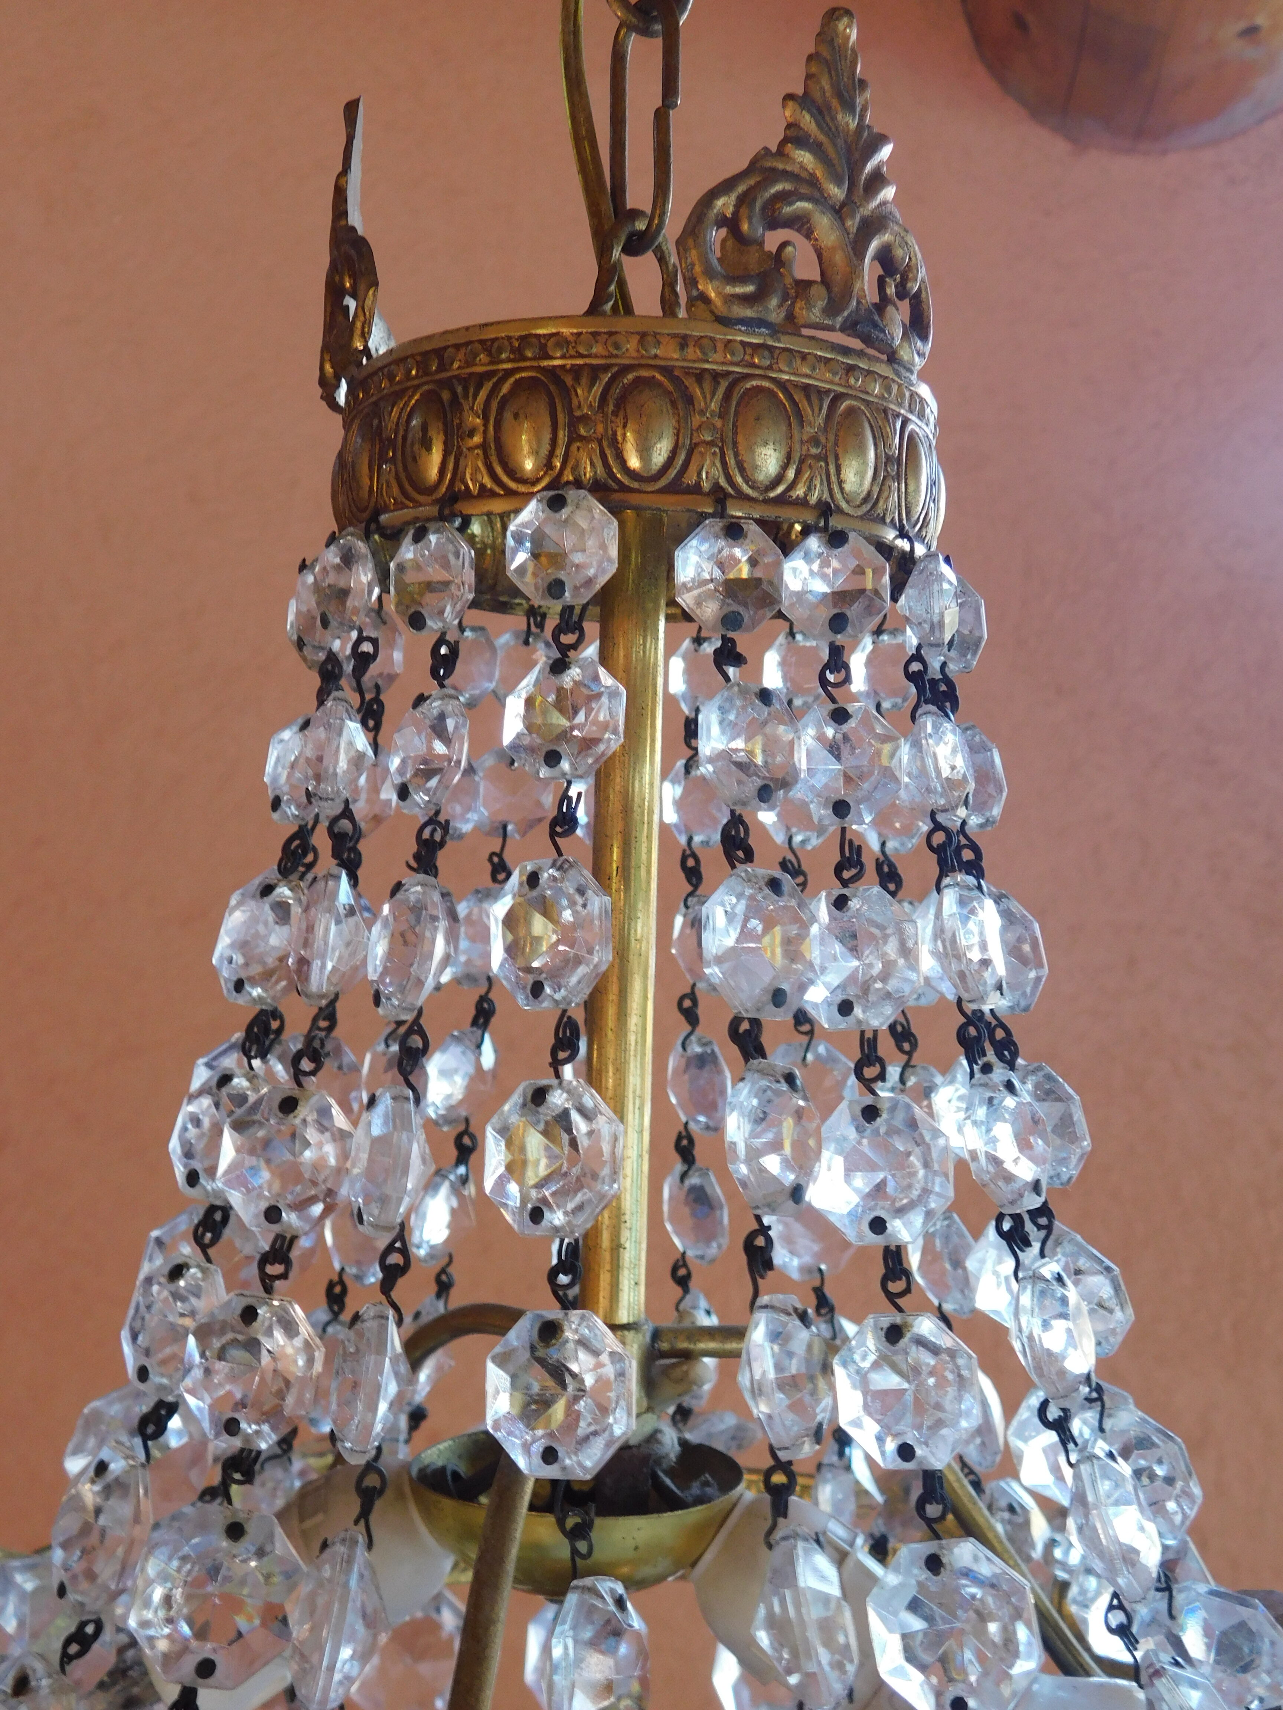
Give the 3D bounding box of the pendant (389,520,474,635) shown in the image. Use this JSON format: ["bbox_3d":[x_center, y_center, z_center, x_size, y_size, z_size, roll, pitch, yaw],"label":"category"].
[{"bbox_3d":[-0.027,-0.036,0.230,0.015,0.015,0.008,-1,-6,43],"label":"pendant"}]

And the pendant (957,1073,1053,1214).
[{"bbox_3d":[0.050,0.039,0.243,0.018,0.018,0.009,-5,-8,-40],"label":"pendant"}]

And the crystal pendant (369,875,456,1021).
[{"bbox_3d":[-0.029,0.011,0.225,0.009,0.018,0.018,12,-5,-35],"label":"crystal pendant"}]

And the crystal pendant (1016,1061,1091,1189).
[{"bbox_3d":[0.057,0.039,0.257,0.009,0.018,0.018,-9,-4,-36],"label":"crystal pendant"}]

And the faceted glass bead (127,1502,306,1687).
[{"bbox_3d":[-0.050,0.087,0.209,0.020,0.021,0.010,14,-14,-14],"label":"faceted glass bead"}]

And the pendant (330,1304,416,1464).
[{"bbox_3d":[-0.032,0.063,0.212,0.010,0.018,0.018,8,-13,-9],"label":"pendant"}]

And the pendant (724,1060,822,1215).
[{"bbox_3d":[0.016,0.034,0.214,0.009,0.019,0.018,-12,-15,40],"label":"pendant"}]

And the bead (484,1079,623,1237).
[{"bbox_3d":[-0.010,0.036,0.212,0.019,0.019,0.009,-4,-11,29],"label":"bead"}]

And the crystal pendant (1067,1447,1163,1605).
[{"bbox_3d":[0.063,0.090,0.238,0.009,0.020,0.020,-22,-25,19],"label":"crystal pendant"}]

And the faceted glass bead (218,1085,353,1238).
[{"bbox_3d":[-0.045,0.038,0.223,0.018,0.018,0.010,4,-11,12],"label":"faceted glass bead"}]

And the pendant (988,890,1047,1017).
[{"bbox_3d":[0.052,0.014,0.256,0.009,0.017,0.017,-7,-4,-27],"label":"pendant"}]

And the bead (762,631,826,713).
[{"bbox_3d":[0.028,-0.033,0.318,0.015,0.015,0.007,4,7,35],"label":"bead"}]

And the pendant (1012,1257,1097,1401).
[{"bbox_3d":[0.055,0.063,0.236,0.009,0.018,0.018,-17,-10,37],"label":"pendant"}]

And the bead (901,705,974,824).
[{"bbox_3d":[0.041,-0.012,0.246,0.008,0.015,0.015,-12,-6,22],"label":"bead"}]

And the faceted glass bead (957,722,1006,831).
[{"bbox_3d":[0.046,-0.011,0.256,0.007,0.015,0.015,-4,-4,-41],"label":"faceted glass bead"}]

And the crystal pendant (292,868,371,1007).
[{"bbox_3d":[-0.039,0.010,0.225,0.009,0.018,0.018,11,-9,-24],"label":"crystal pendant"}]

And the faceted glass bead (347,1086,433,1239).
[{"bbox_3d":[-0.031,0.038,0.217,0.010,0.018,0.018,9,-12,-13],"label":"faceted glass bead"}]

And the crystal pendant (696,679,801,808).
[{"bbox_3d":[0.013,-0.013,0.219,0.015,0.015,0.007,6,-9,-36],"label":"crystal pendant"}]

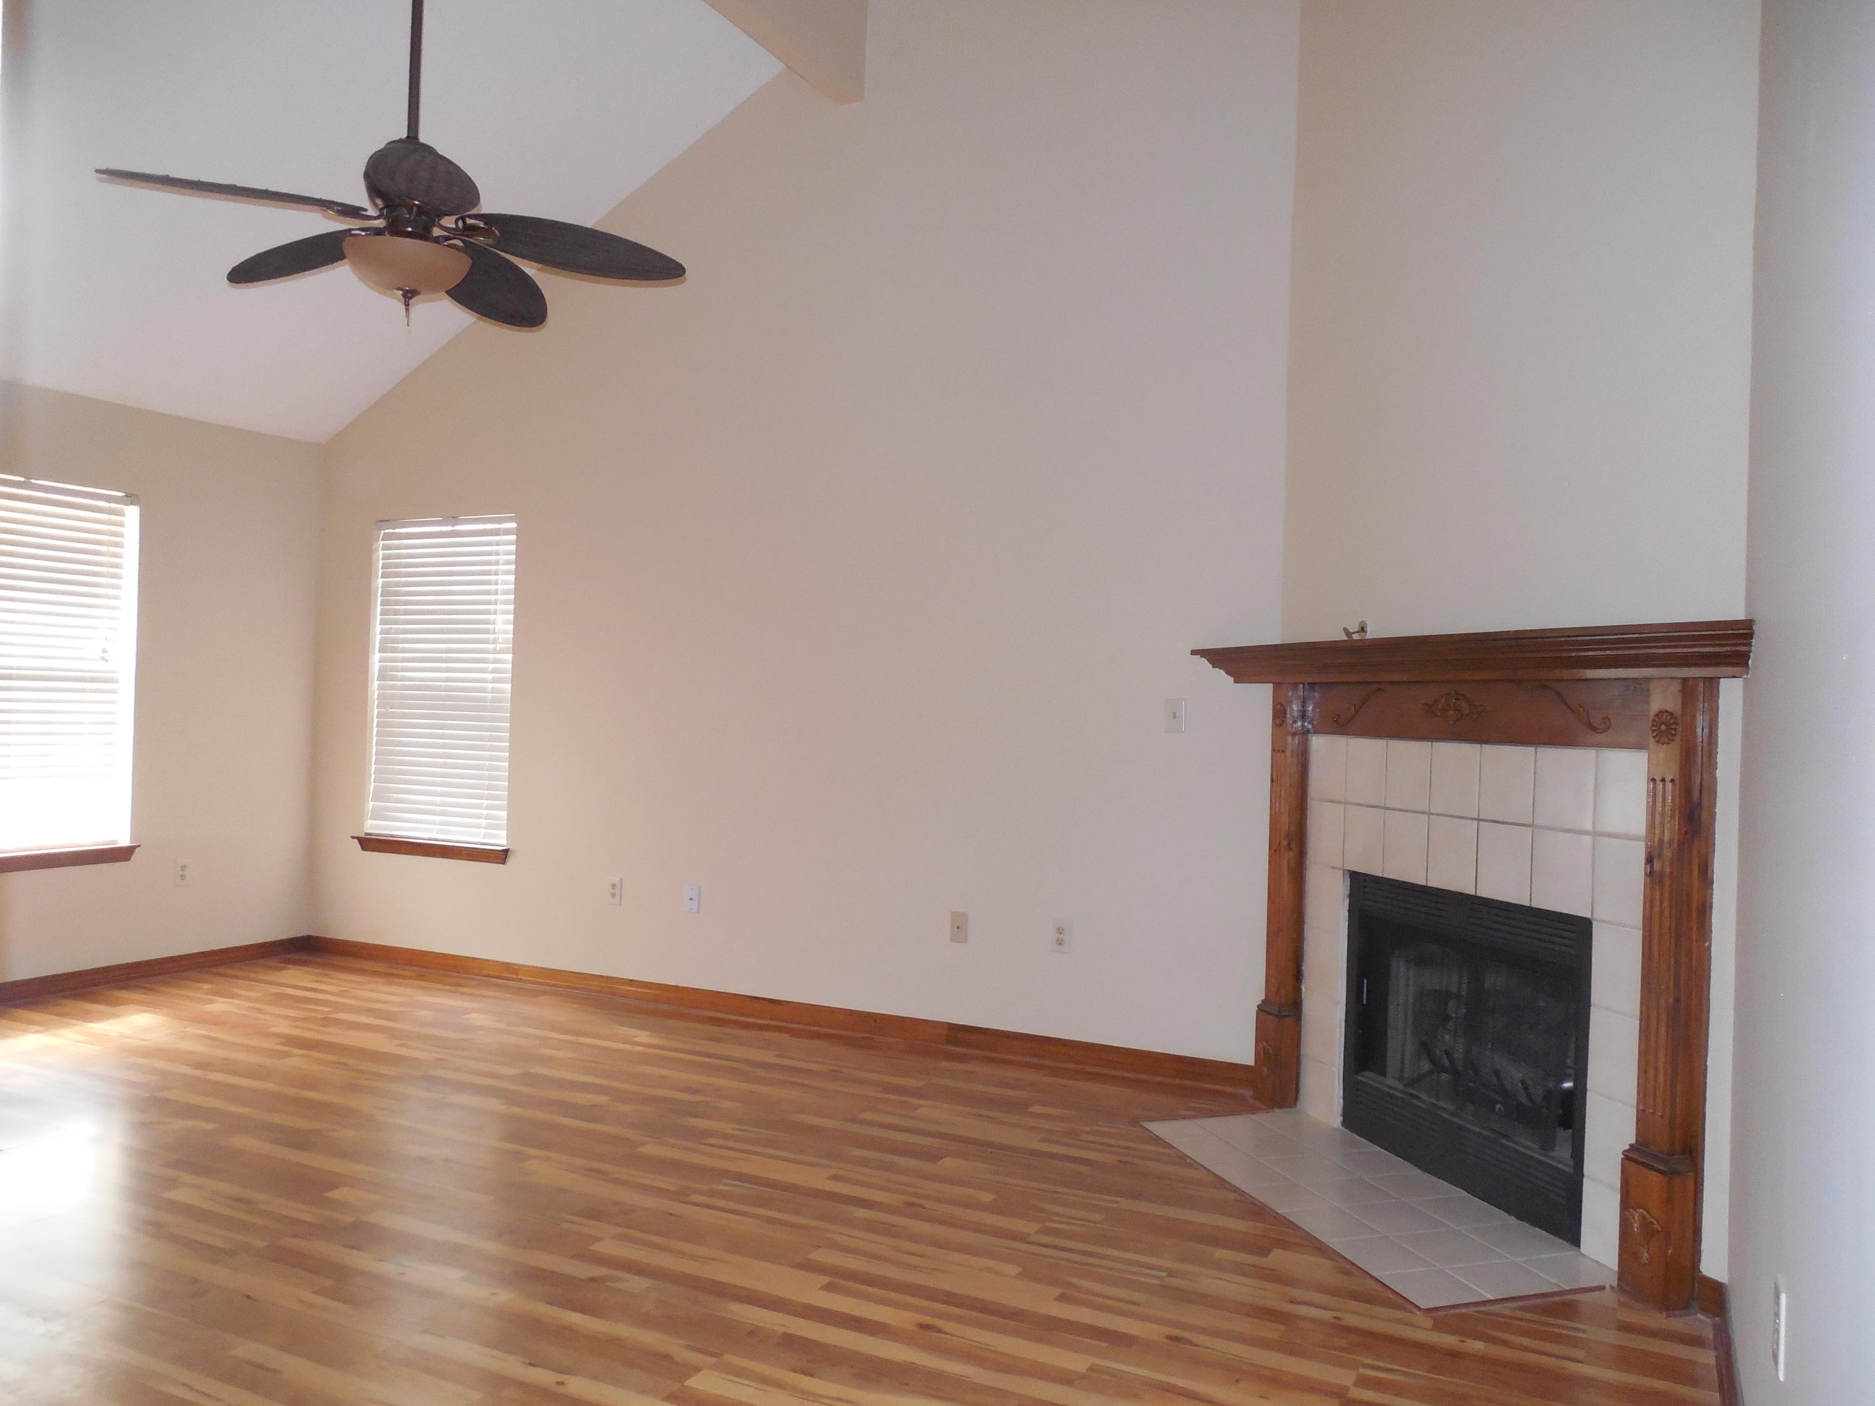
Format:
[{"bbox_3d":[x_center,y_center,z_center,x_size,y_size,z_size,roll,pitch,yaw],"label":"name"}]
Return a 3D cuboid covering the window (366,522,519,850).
[{"bbox_3d":[-2.255,-0.105,6.205,0.862,1.470,0.100,1,-1,26],"label":"window"}]

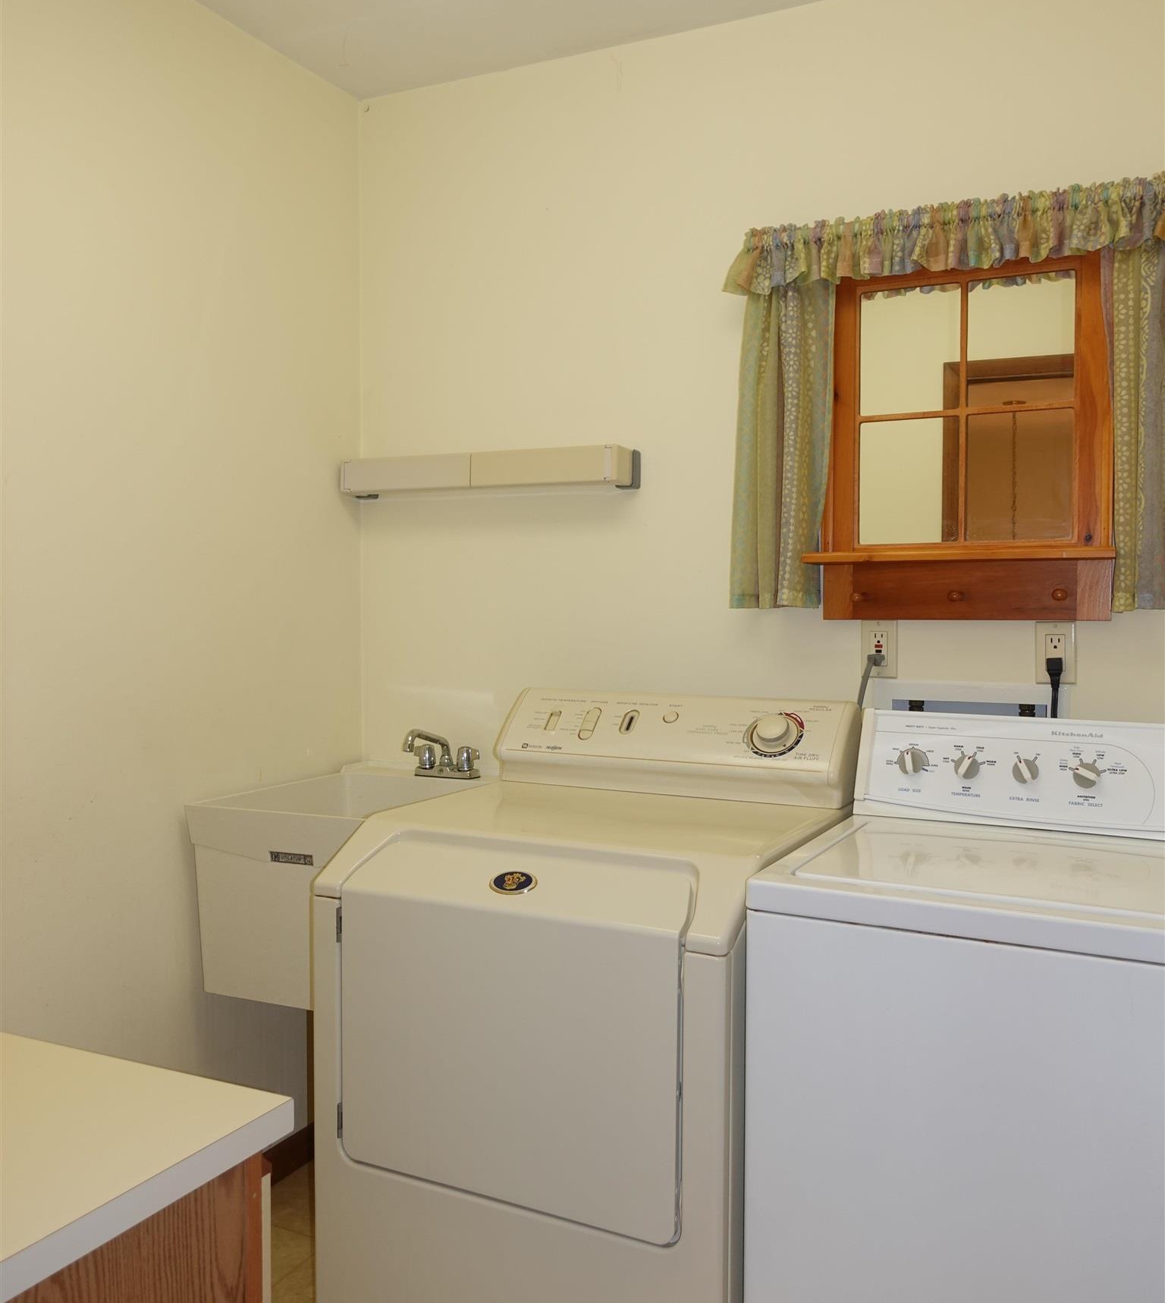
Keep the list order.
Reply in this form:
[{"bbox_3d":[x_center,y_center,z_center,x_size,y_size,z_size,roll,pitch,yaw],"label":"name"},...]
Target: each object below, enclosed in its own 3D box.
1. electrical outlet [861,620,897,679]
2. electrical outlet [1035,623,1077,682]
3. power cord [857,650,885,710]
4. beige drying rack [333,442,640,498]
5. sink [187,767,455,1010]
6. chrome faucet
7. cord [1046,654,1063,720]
[{"bbox_3d":[0.574,-0.004,2.259,0.070,0.114,0.012,2,3,27],"label":"electrical outlet"},{"bbox_3d":[0.860,0.003,2.115,0.070,0.114,0.012,2,3,27],"label":"electrical outlet"},{"bbox_3d":[0.558,0.054,2.248,0.052,0.120,0.040,2,3,27],"label":"power cord"},{"bbox_3d":[-0.225,-0.394,2.599,0.730,0.089,0.090,2,3,27],"label":"beige drying rack"},{"bbox_3d":[-0.424,0.482,2.453,0.510,0.389,0.590,2,3,27],"label":"sink"},{"bbox_3d":[-0.338,0.226,2.603,0.149,0.129,0.197,2,3,27],"label":"chrome faucet"},{"bbox_3d":[0.851,0.066,2.101,0.031,0.120,0.040,2,3,27],"label":"cord"}]

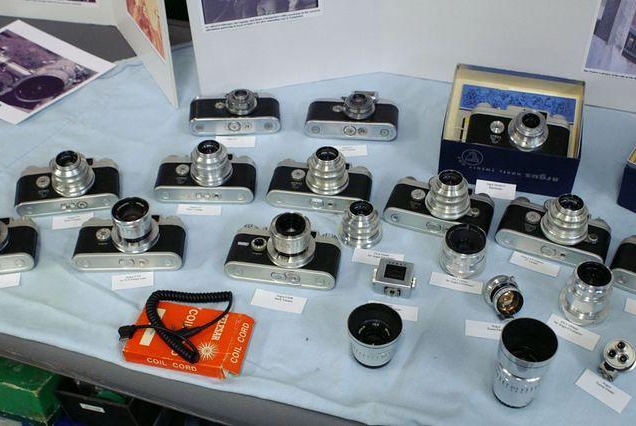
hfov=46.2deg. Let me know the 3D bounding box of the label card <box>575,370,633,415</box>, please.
[{"bbox_3d":[0.295,0.183,0.770,0.051,0.001,0.025,34,54,31],"label":"label card"}]

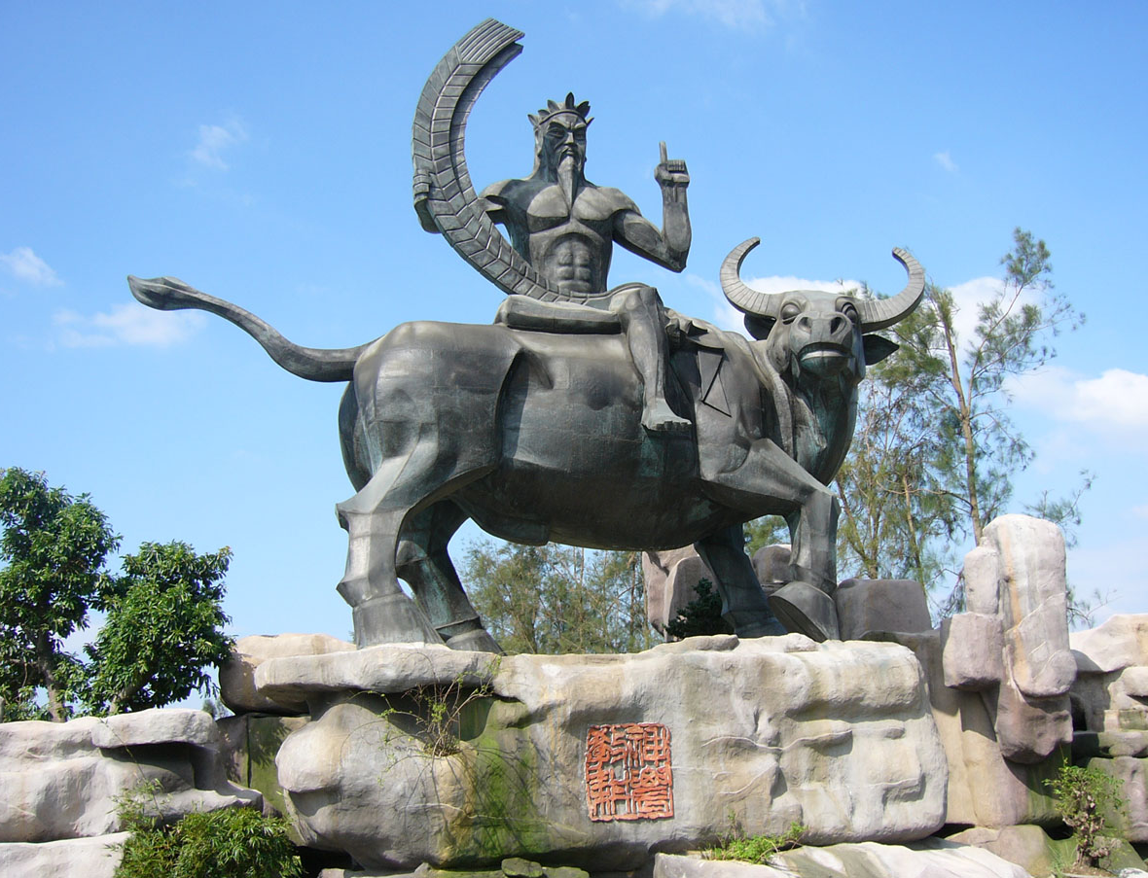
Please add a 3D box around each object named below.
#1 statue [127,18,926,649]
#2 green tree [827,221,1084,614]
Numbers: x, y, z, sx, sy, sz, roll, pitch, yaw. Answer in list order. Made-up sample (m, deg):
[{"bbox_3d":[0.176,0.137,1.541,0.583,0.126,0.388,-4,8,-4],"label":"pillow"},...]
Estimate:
[{"bbox_3d":[-0.350,-1.361,12.501,8.400,6.990,2.600,2,-17,-6],"label":"statue"},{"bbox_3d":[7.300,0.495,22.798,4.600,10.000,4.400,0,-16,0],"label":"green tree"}]

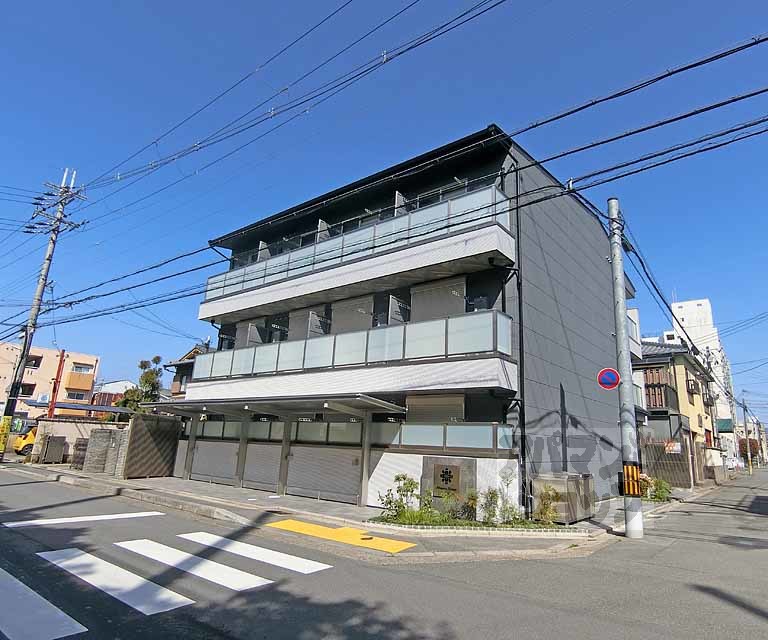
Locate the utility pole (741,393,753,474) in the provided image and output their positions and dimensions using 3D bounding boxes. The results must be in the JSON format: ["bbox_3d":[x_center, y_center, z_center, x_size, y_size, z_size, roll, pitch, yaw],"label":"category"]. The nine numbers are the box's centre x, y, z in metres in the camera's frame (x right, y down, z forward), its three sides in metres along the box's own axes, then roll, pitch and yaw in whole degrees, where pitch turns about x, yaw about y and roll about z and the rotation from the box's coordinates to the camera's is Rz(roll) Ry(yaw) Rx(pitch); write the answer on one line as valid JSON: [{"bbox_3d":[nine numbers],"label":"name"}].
[{"bbox_3d":[35.373,10.928,42.727,0.300,7.900,0.300,-9,-19,35],"label":"utility pole"}]

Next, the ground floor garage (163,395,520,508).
[{"bbox_3d":[-2.459,3.802,13.030,12.900,2.650,2.600,-9,-19,35],"label":"ground floor garage"}]

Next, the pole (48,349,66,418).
[{"bbox_3d":[-16.369,4.173,21.761,0.270,5.600,0.270,-9,-19,35],"label":"pole"}]

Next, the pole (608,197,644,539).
[{"bbox_3d":[5.113,0.655,9.384,0.300,7.310,0.300,-8,-20,40],"label":"pole"}]

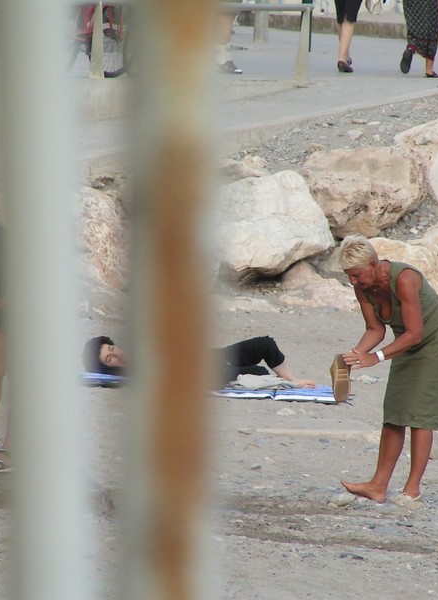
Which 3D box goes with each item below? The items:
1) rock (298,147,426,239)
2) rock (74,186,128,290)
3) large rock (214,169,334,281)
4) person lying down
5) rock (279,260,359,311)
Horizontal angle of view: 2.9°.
[{"bbox_3d":[0.944,-0.712,58.200,0.840,0.580,0.700,0,3,0],"label":"rock"},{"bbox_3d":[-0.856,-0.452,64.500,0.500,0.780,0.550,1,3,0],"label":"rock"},{"bbox_3d":[0.344,-0.479,56.500,0.790,0.660,0.720,0,3,0],"label":"large rock"},{"bbox_3d":[-0.109,0.343,49.000,1.480,0.290,0.500,2,4,28],"label":"person lying down"},{"bbox_3d":[0.755,-0.107,64.700,0.620,0.380,0.500,1,3,0],"label":"rock"}]

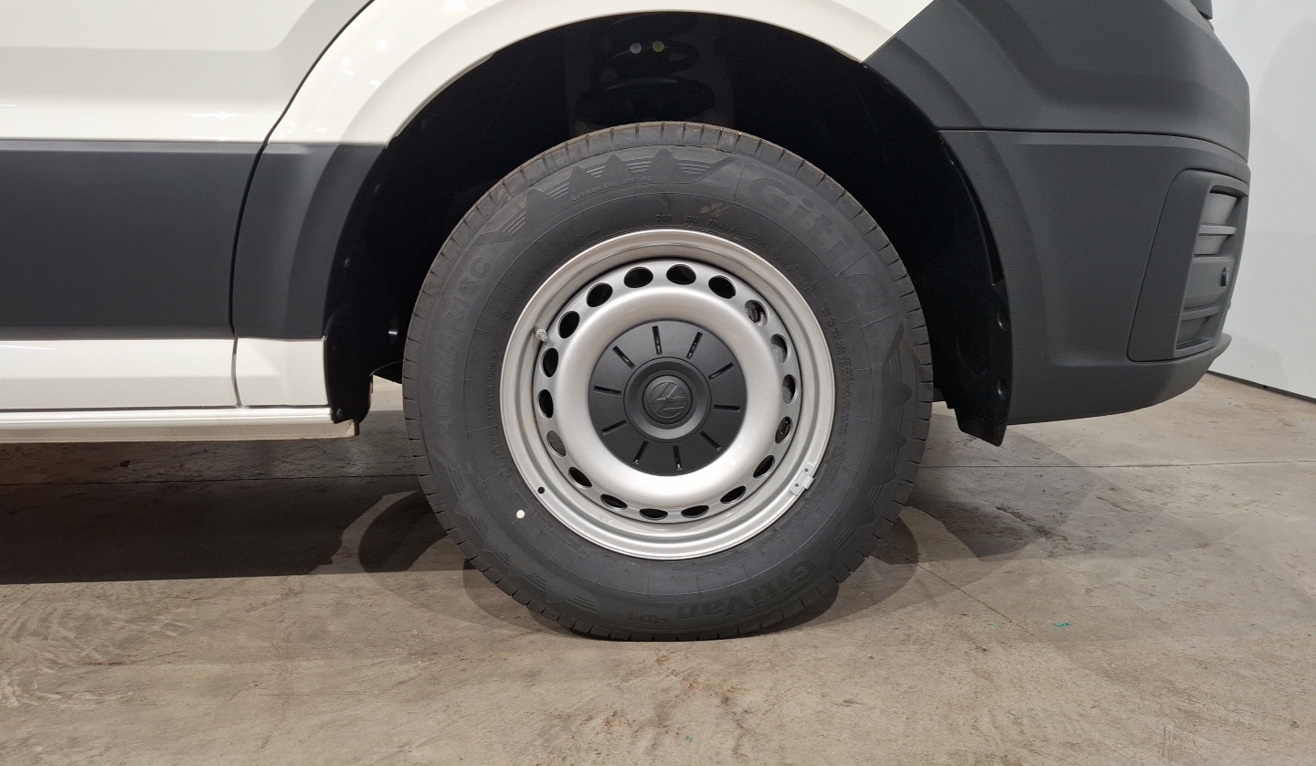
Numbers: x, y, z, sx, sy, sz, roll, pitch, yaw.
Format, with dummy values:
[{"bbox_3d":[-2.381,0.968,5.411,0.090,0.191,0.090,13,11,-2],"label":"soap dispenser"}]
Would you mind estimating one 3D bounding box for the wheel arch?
[{"bbox_3d":[-0.042,-0.207,1.211,0.982,0.516,0.260,0,9,-1],"label":"wheel arch"}]

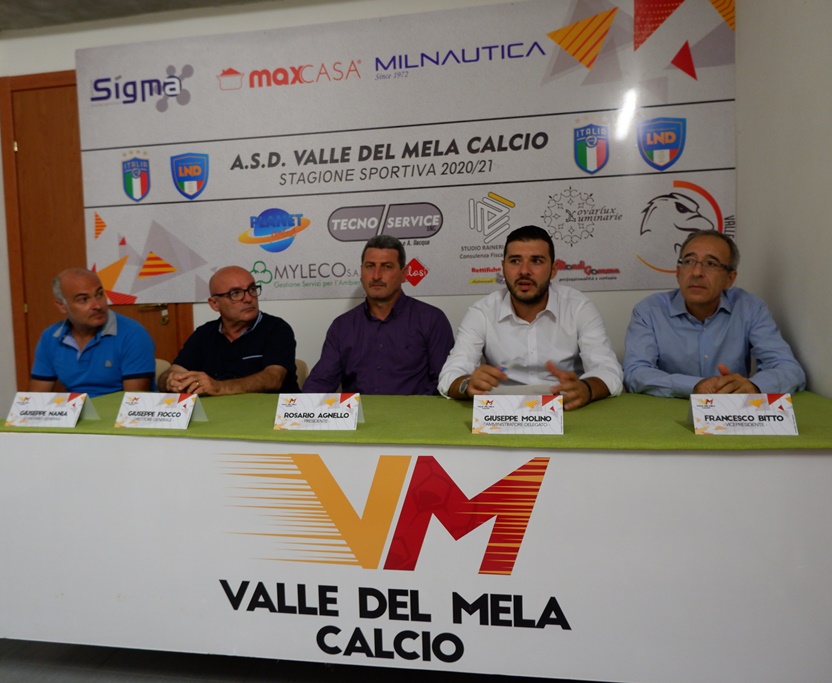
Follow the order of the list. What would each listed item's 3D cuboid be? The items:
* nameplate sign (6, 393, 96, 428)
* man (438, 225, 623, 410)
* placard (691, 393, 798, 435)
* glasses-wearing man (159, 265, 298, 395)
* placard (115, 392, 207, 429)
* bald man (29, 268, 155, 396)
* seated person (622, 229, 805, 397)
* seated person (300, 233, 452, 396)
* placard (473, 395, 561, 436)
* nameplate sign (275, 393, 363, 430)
[{"bbox_3d":[-1.017,0.188,1.834,0.210,0.083,0.110,-1,4,9],"label":"nameplate sign"},{"bbox_3d":[0.363,0.282,2.071,0.560,1.275,0.800,-1,4,10],"label":"man"},{"bbox_3d":[0.731,0.159,1.478,0.210,0.083,0.110,-1,4,11],"label":"placard"},{"bbox_3d":[-0.715,0.320,2.458,0.560,1.215,0.760,-2,3,0],"label":"glasses-wearing man"},{"bbox_3d":[-0.685,0.182,1.764,0.210,0.083,0.110,-1,4,11],"label":"placard"},{"bbox_3d":[-1.259,0.334,2.483,0.540,1.215,0.760,-2,3,2],"label":"bald man"},{"bbox_3d":[0.910,0.274,2.035,0.540,1.265,0.780,-1,4,16],"label":"seated person"},{"bbox_3d":[-0.144,0.273,2.303,0.550,1.295,0.780,-1,4,8],"label":"seated person"},{"bbox_3d":[0.243,0.169,1.555,0.210,0.083,0.110,-1,4,12],"label":"placard"},{"bbox_3d":[-0.244,0.175,1.674,0.210,0.083,0.110,-1,4,8],"label":"nameplate sign"}]

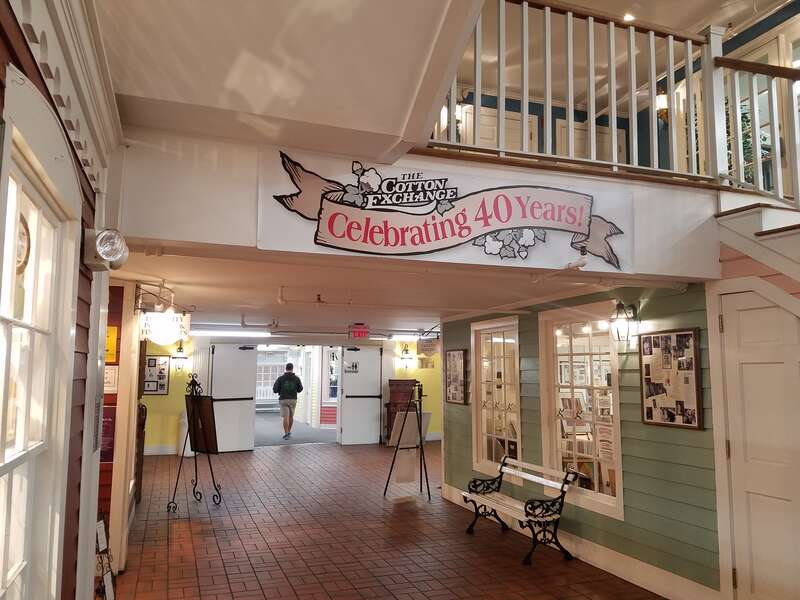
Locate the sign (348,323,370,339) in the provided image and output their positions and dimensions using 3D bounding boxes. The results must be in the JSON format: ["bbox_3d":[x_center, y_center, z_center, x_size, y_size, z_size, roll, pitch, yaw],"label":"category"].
[{"bbox_3d":[-0.627,0.472,9.301,0.345,0.235,0.070,2,-7,-21],"label":"sign"}]

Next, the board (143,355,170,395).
[{"bbox_3d":[-4.581,1.419,11.296,0.490,0.730,0.030,2,-7,-21],"label":"board"}]

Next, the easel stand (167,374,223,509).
[{"bbox_3d":[-2.447,1.658,7.157,0.520,1.540,0.570,-5,-8,36],"label":"easel stand"}]

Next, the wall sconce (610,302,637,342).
[{"bbox_3d":[1.676,0.161,4.459,0.240,0.305,0.165,2,-7,-21],"label":"wall sconce"}]

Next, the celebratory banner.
[{"bbox_3d":[0.365,-0.442,3.216,2.130,0.475,0.020,2,-7,-21],"label":"celebratory banner"}]

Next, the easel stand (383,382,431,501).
[{"bbox_3d":[0.129,1.759,7.540,0.540,1.410,0.560,3,-7,-28],"label":"easel stand"}]

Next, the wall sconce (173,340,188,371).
[{"bbox_3d":[-4.151,1.050,11.364,0.280,0.570,0.280,2,-7,-21],"label":"wall sconce"}]

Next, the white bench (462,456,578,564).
[{"bbox_3d":[1.047,1.868,5.476,0.490,0.735,1.180,2,-7,-21],"label":"white bench"}]

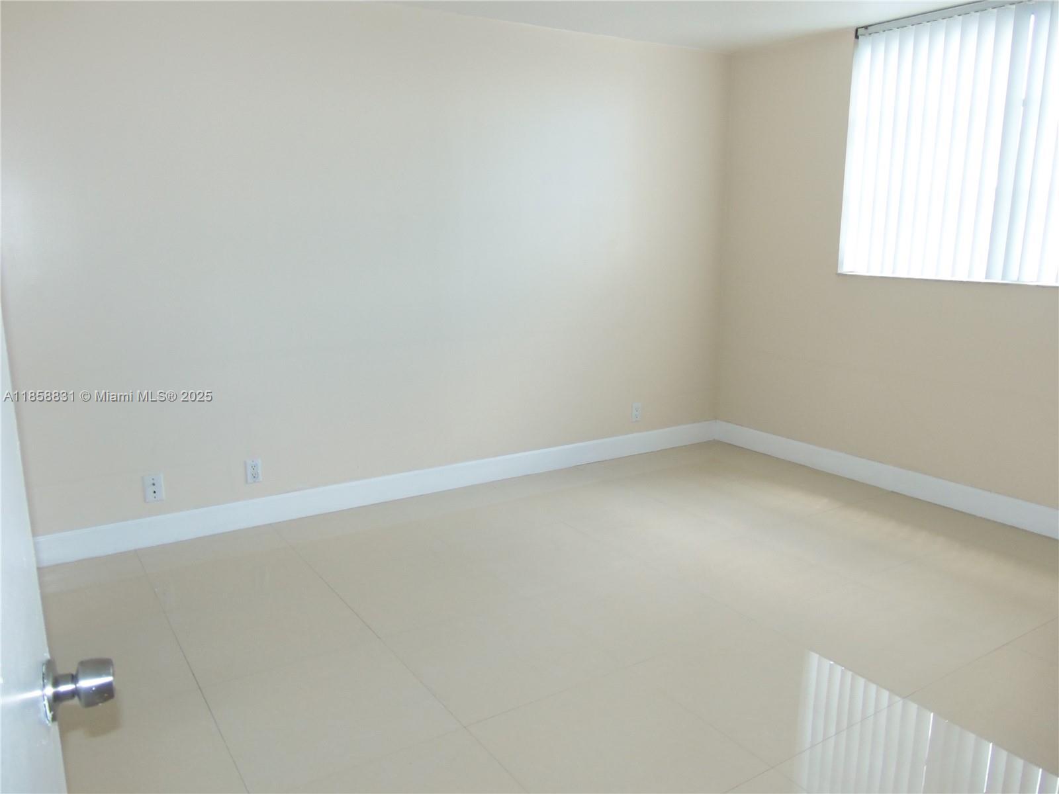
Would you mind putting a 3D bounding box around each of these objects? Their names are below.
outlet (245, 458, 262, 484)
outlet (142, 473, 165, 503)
[{"bbox_3d":[-1.302,0.350,3.760,0.072,0.115,0.010,-7,14,-33],"label":"outlet"},{"bbox_3d":[-1.665,0.406,3.528,0.078,0.121,0.010,-7,14,-33],"label":"outlet"}]

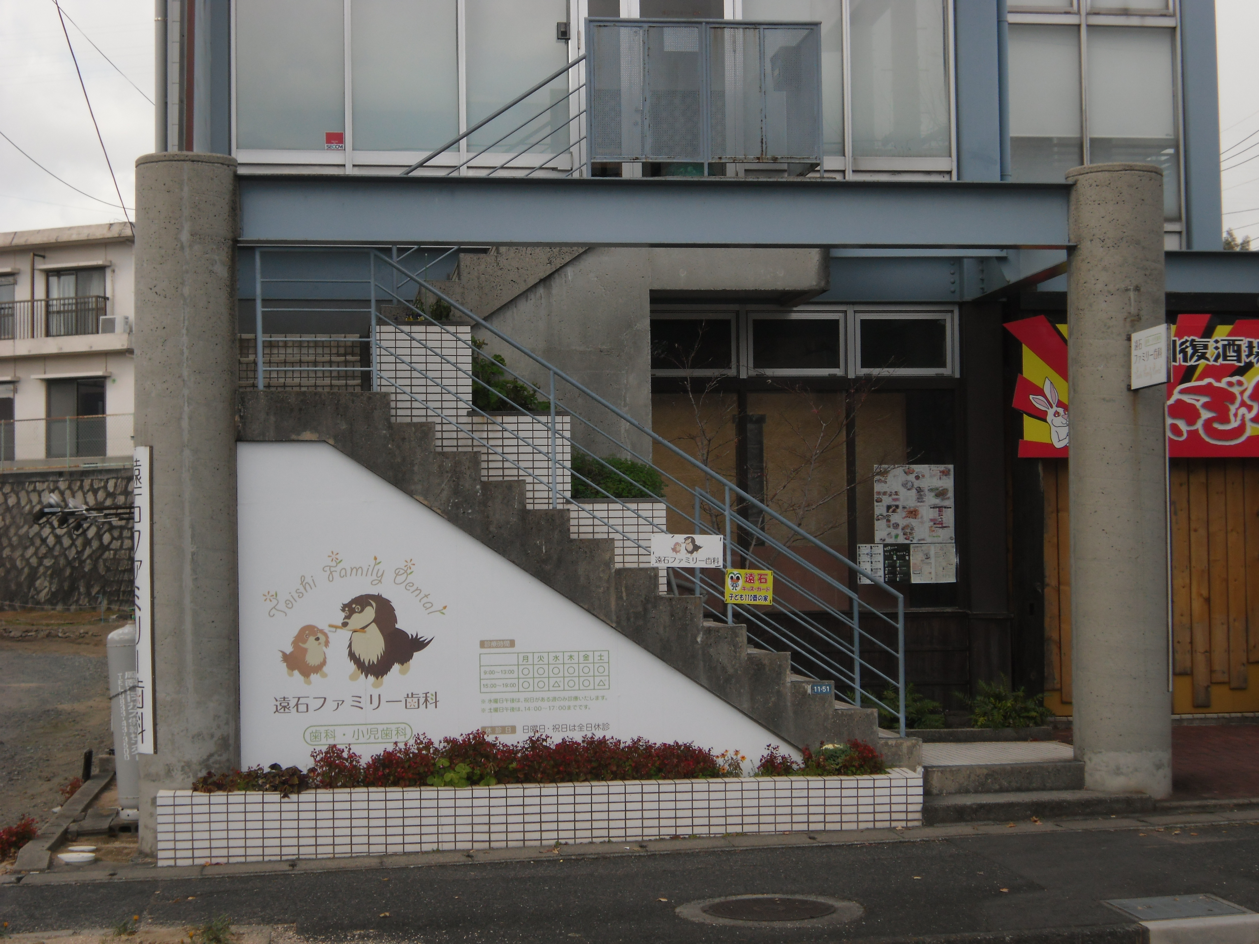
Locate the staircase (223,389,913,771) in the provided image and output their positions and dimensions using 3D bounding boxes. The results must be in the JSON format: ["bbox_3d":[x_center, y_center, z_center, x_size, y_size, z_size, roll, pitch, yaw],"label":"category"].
[{"bbox_3d":[-0.383,0.705,14.979,4.199,2.332,1.330,0,-3,-8],"label":"staircase"}]

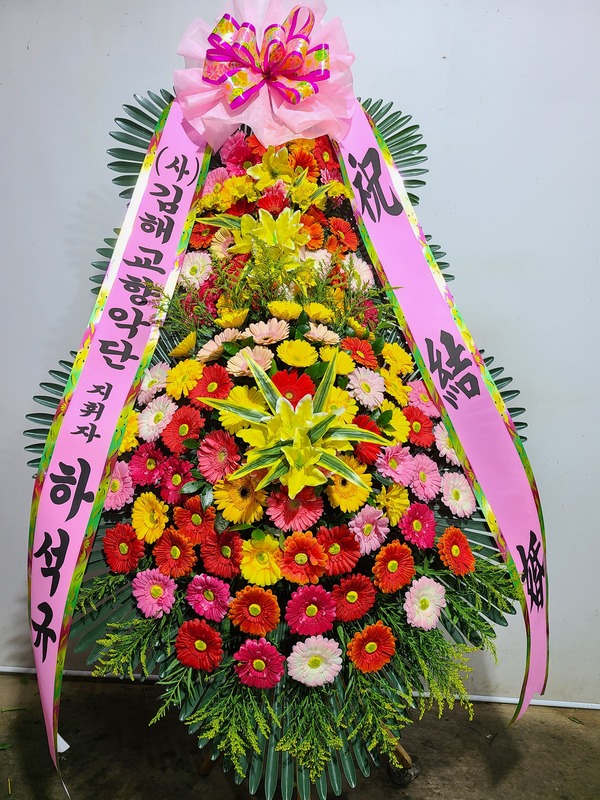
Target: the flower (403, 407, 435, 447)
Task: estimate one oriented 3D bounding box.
[{"bbox_3d":[0.284,0.066,1.440,0.102,0.108,0.038,-5,-10,-26],"label":"flower"}]

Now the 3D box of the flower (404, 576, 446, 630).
[{"bbox_3d":[0.249,0.413,1.219,0.106,0.106,0.042,-4,-10,-23],"label":"flower"}]

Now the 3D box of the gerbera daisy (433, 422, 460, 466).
[{"bbox_3d":[0.330,0.100,1.348,0.106,0.106,0.042,-5,-15,-30],"label":"gerbera daisy"}]

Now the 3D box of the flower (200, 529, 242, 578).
[{"bbox_3d":[-0.157,0.318,1.247,0.106,0.106,0.035,5,-5,33],"label":"flower"}]

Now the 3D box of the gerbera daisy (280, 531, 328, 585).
[{"bbox_3d":[0.010,0.336,1.280,0.106,0.112,0.038,-1,-20,-5],"label":"gerbera daisy"}]

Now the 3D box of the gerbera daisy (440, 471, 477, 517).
[{"bbox_3d":[0.341,0.210,1.309,0.107,0.107,0.035,-7,-25,-42],"label":"gerbera daisy"}]

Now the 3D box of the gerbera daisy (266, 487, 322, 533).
[{"bbox_3d":[-0.009,0.214,1.200,0.113,0.113,0.042,-1,0,0],"label":"gerbera daisy"}]

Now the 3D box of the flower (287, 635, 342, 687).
[{"bbox_3d":[0.030,0.538,1.240,0.112,0.112,0.038,1,-10,0],"label":"flower"}]

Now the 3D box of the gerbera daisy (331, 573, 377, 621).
[{"bbox_3d":[0.110,0.420,1.272,0.103,0.103,0.035,-4,-19,-28],"label":"gerbera daisy"}]

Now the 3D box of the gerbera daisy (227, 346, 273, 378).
[{"bbox_3d":[-0.106,-0.077,1.330,0.107,0.035,0.107,4,40,26],"label":"gerbera daisy"}]

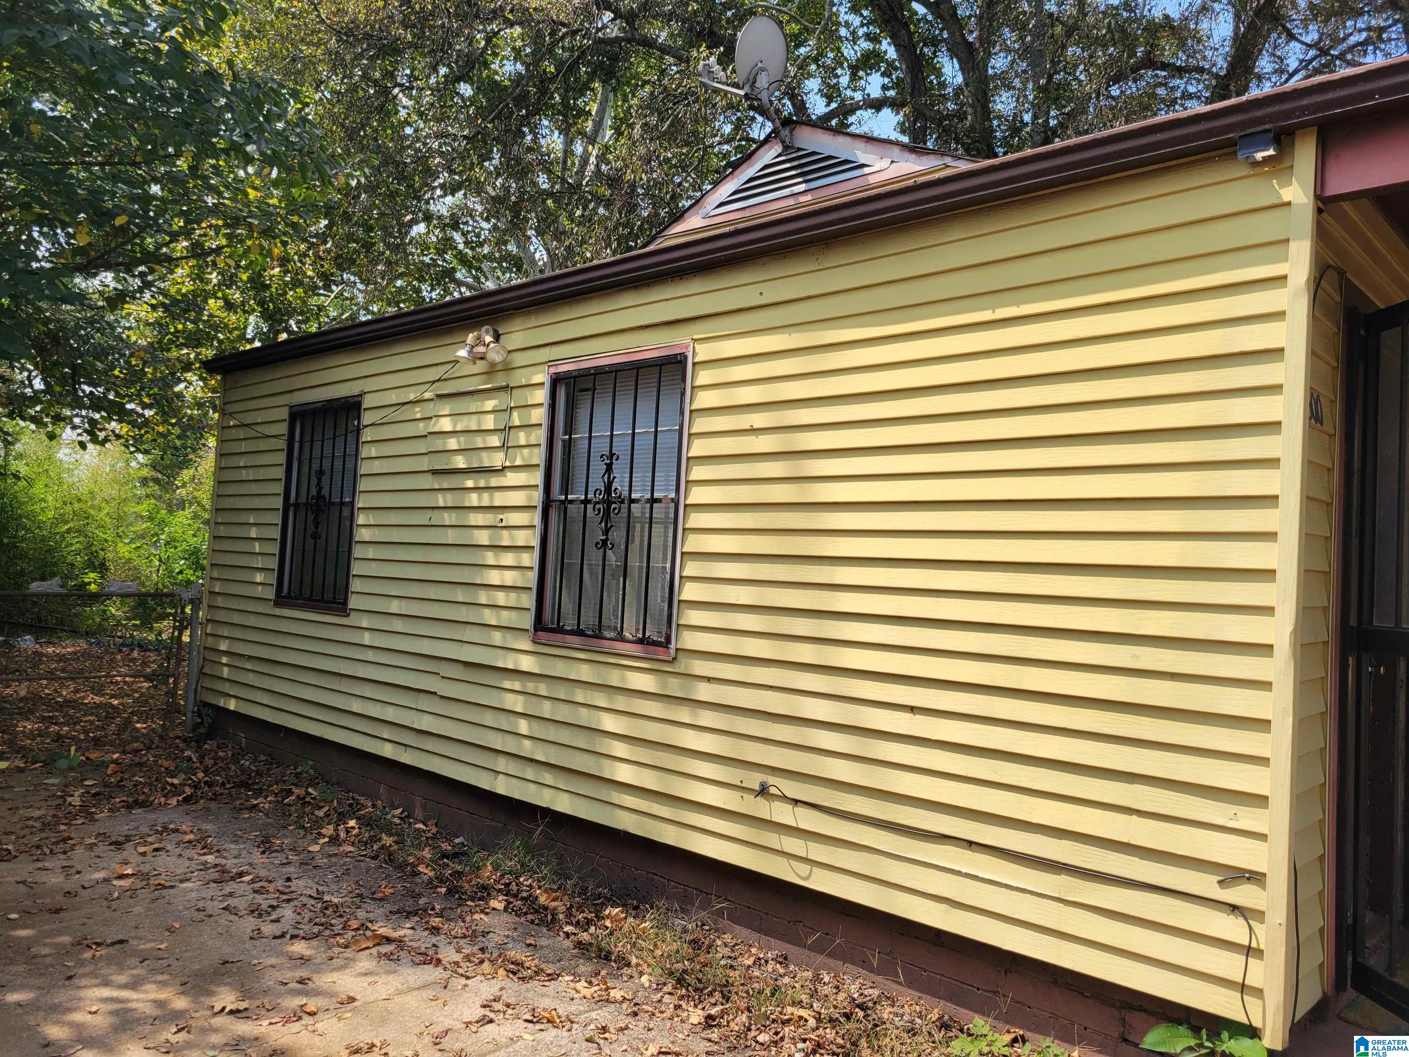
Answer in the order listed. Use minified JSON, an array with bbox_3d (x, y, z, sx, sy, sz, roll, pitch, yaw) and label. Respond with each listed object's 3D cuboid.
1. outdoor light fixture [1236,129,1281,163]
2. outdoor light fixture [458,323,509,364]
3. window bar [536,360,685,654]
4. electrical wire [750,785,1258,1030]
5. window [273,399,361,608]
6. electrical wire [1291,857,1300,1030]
[{"bbox_3d":[1.552,-1.068,2.966,0.095,0.083,0.075,1,-4,44],"label":"outdoor light fixture"},{"bbox_3d":[-1.145,-0.946,5.461,0.270,0.215,0.200,1,-4,44],"label":"outdoor light fixture"},{"bbox_3d":[-0.438,-0.130,4.855,1.000,1.345,0.090,1,-4,44],"label":"window bar"},{"bbox_3d":[0.829,1.148,3.437,1.790,0.385,0.060,1,-4,44],"label":"electrical wire"},{"bbox_3d":[-2.493,-0.157,6.815,0.980,1.310,0.050,1,-4,44],"label":"window"},{"bbox_3d":[1.586,1.116,2.841,0.018,0.455,0.035,1,-4,44],"label":"electrical wire"}]

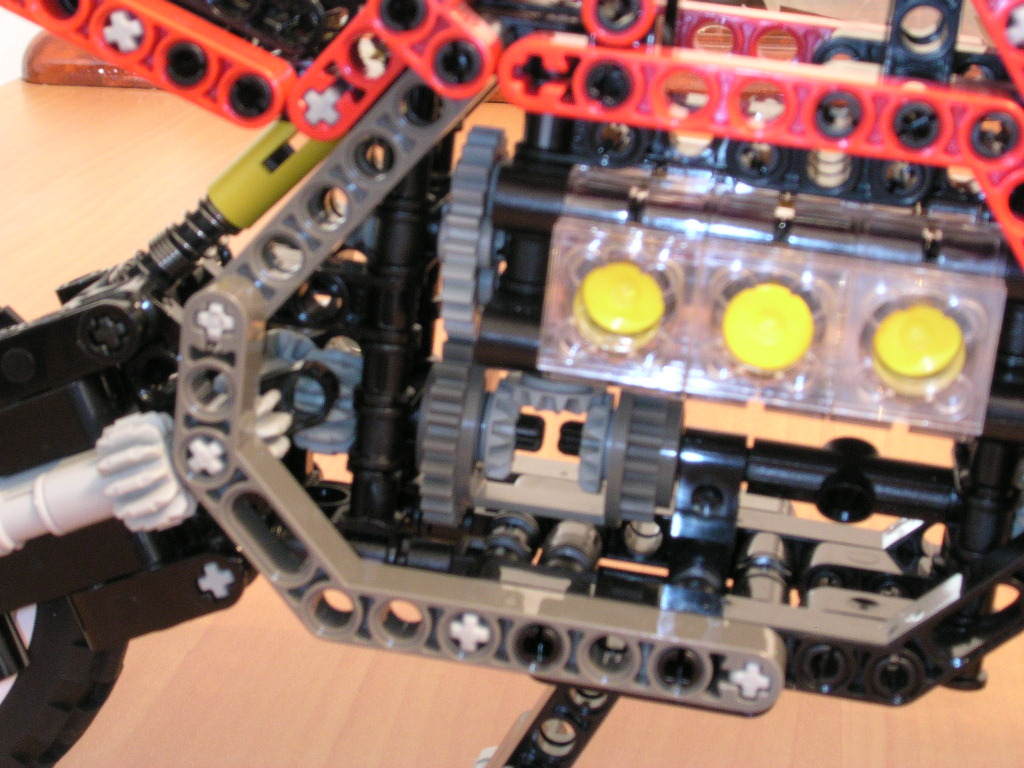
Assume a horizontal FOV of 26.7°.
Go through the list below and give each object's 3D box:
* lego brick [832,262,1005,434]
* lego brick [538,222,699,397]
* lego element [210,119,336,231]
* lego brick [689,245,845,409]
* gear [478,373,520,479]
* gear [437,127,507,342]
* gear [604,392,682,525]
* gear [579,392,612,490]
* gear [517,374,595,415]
[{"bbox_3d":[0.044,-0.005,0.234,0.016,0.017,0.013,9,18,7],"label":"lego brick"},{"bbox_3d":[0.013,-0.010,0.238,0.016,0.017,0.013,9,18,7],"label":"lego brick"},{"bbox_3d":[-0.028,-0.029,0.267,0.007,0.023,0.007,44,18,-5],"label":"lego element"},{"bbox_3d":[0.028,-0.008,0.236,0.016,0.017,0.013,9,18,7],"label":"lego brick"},{"bbox_3d":[-0.001,0.005,0.265,0.004,0.013,0.013,9,18,7],"label":"gear"},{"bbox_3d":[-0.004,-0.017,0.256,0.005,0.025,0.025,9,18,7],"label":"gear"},{"bbox_3d":[0.017,0.008,0.263,0.007,0.018,0.018,9,18,7],"label":"gear"},{"bbox_3d":[0.011,0.007,0.264,0.004,0.013,0.013,9,18,7],"label":"gear"},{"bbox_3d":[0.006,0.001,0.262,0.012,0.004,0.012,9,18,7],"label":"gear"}]

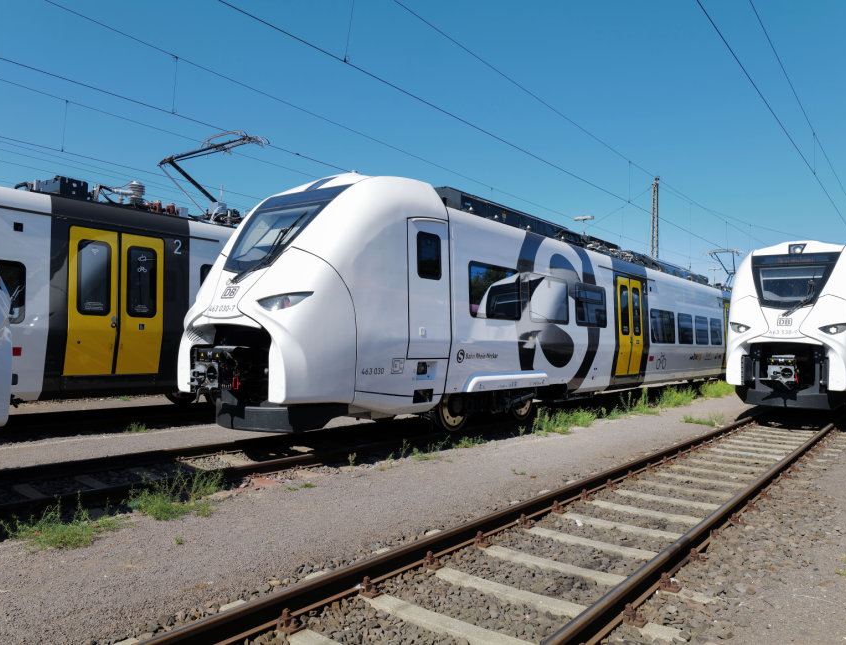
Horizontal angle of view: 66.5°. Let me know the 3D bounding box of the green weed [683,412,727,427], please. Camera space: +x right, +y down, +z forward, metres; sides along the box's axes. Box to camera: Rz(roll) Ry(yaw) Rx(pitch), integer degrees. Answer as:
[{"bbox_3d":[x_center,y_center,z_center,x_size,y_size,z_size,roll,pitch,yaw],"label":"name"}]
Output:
[{"bbox_3d":[6.246,2.120,14.314,0.750,0.240,0.500,0,-2,38],"label":"green weed"}]

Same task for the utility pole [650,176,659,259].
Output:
[{"bbox_3d":[21.048,-4.662,58.609,0.680,17.330,0.550,0,-2,38],"label":"utility pole"}]

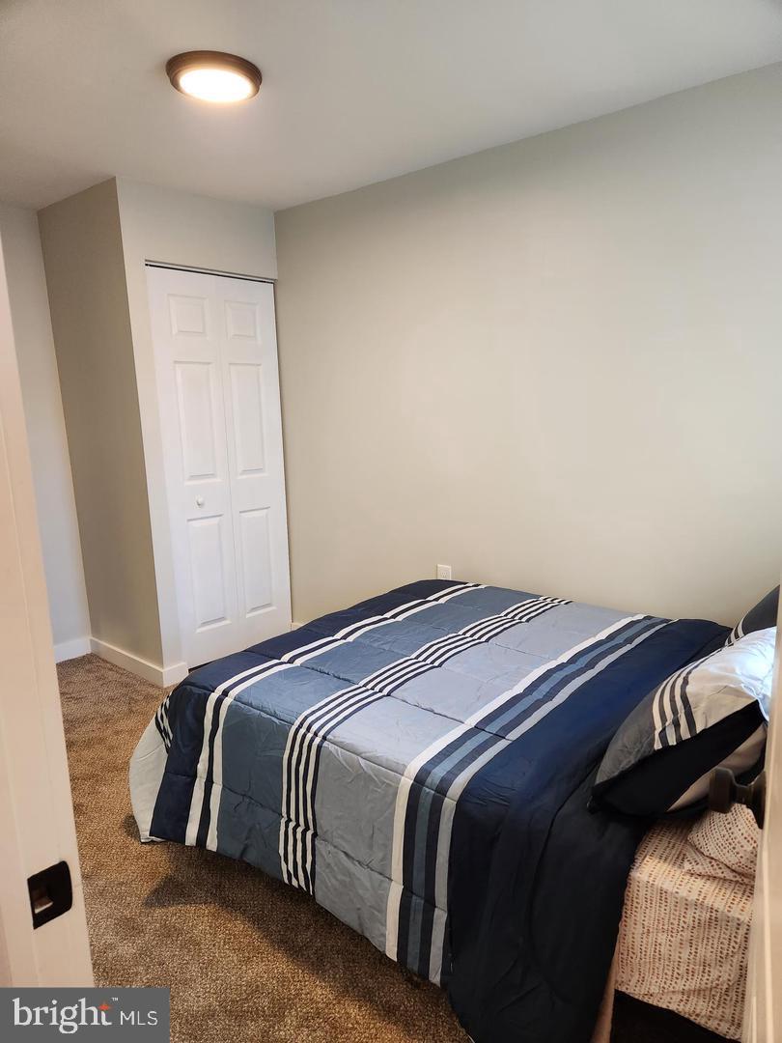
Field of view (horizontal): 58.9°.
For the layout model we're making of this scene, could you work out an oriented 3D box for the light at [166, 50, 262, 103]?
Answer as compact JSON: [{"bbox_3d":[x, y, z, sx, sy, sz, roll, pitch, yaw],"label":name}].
[{"bbox_3d":[-0.535,-1.341,2.109,0.282,0.042,0.282,-2,11,0],"label":"light"}]

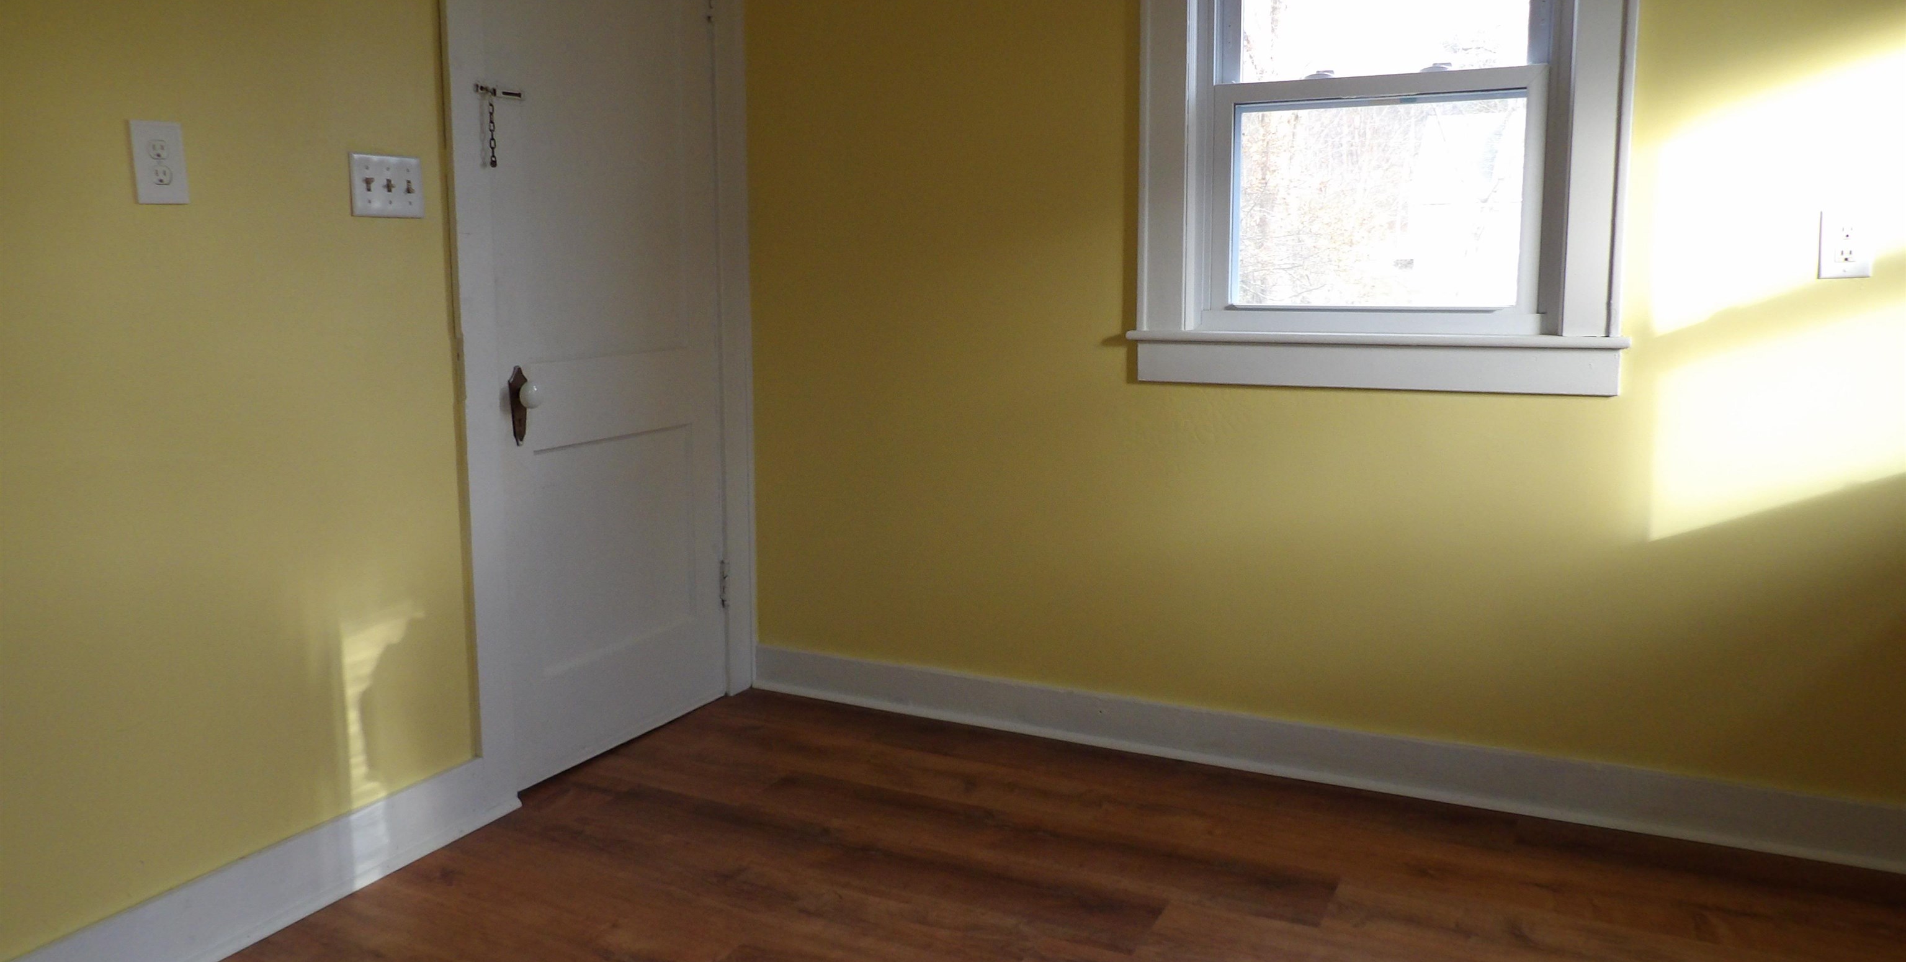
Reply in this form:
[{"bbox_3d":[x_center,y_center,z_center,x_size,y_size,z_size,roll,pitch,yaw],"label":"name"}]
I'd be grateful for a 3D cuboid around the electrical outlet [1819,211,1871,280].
[{"bbox_3d":[1.576,-0.417,2.333,0.073,0.117,0.008,4,10,26],"label":"electrical outlet"}]

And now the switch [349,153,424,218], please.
[{"bbox_3d":[-1.051,-0.548,2.454,0.015,0.114,0.162,4,10,26],"label":"switch"}]

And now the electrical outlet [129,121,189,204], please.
[{"bbox_3d":[-1.241,-0.499,2.067,0.008,0.124,0.080,4,10,26],"label":"electrical outlet"}]

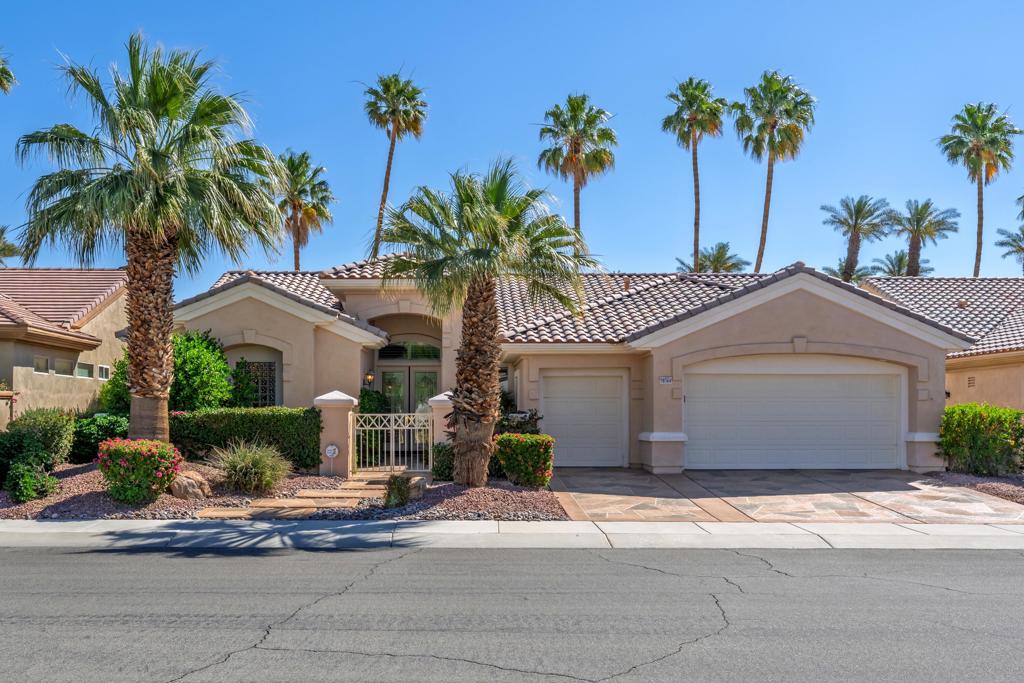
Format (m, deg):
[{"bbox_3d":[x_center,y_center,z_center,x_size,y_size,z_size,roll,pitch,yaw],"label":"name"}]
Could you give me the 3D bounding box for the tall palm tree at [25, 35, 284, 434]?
[{"bbox_3d":[-7.280,-1.950,13.700,5.200,8.430,5.100,0,0,0],"label":"tall palm tree"}]

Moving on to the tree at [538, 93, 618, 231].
[{"bbox_3d":[3.560,-5.050,36.500,4.100,16.310,4.100,0,0,0],"label":"tree"}]

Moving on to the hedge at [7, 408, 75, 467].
[{"bbox_3d":[-9.650,1.990,14.000,1.400,1.220,1.300,0,0,0],"label":"hedge"}]

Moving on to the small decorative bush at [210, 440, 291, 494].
[{"bbox_3d":[-4.730,2.290,12.400,1.450,0.980,1.350,0,0,0],"label":"small decorative bush"}]

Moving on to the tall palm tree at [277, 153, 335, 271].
[{"bbox_3d":[-12.070,-3.840,38.500,4.000,13.870,4.000,0,0,0],"label":"tall palm tree"}]

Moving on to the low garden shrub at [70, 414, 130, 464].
[{"bbox_3d":[-8.830,2.110,14.800,1.500,1.060,1.300,0,0,0],"label":"low garden shrub"}]

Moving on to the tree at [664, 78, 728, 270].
[{"bbox_3d":[11.290,-6.540,42.000,4.000,19.280,4.000,0,0,0],"label":"tree"}]

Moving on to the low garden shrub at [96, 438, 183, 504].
[{"bbox_3d":[-6.470,2.260,11.850,1.480,1.140,1.400,0,0,0],"label":"low garden shrub"}]

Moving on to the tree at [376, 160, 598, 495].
[{"bbox_3d":[-0.450,-0.370,13.200,4.150,6.350,4.000,0,0,0],"label":"tree"}]

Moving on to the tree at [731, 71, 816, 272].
[{"bbox_3d":[12.640,-4.400,33.000,4.000,17.400,3.900,0,0,0],"label":"tree"}]

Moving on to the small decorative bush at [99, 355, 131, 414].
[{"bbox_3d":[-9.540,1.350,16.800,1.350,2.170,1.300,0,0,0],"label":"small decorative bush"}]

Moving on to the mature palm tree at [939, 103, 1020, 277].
[{"bbox_3d":[23.280,-3.750,34.000,3.900,16.300,3.800,0,0,0],"label":"mature palm tree"}]

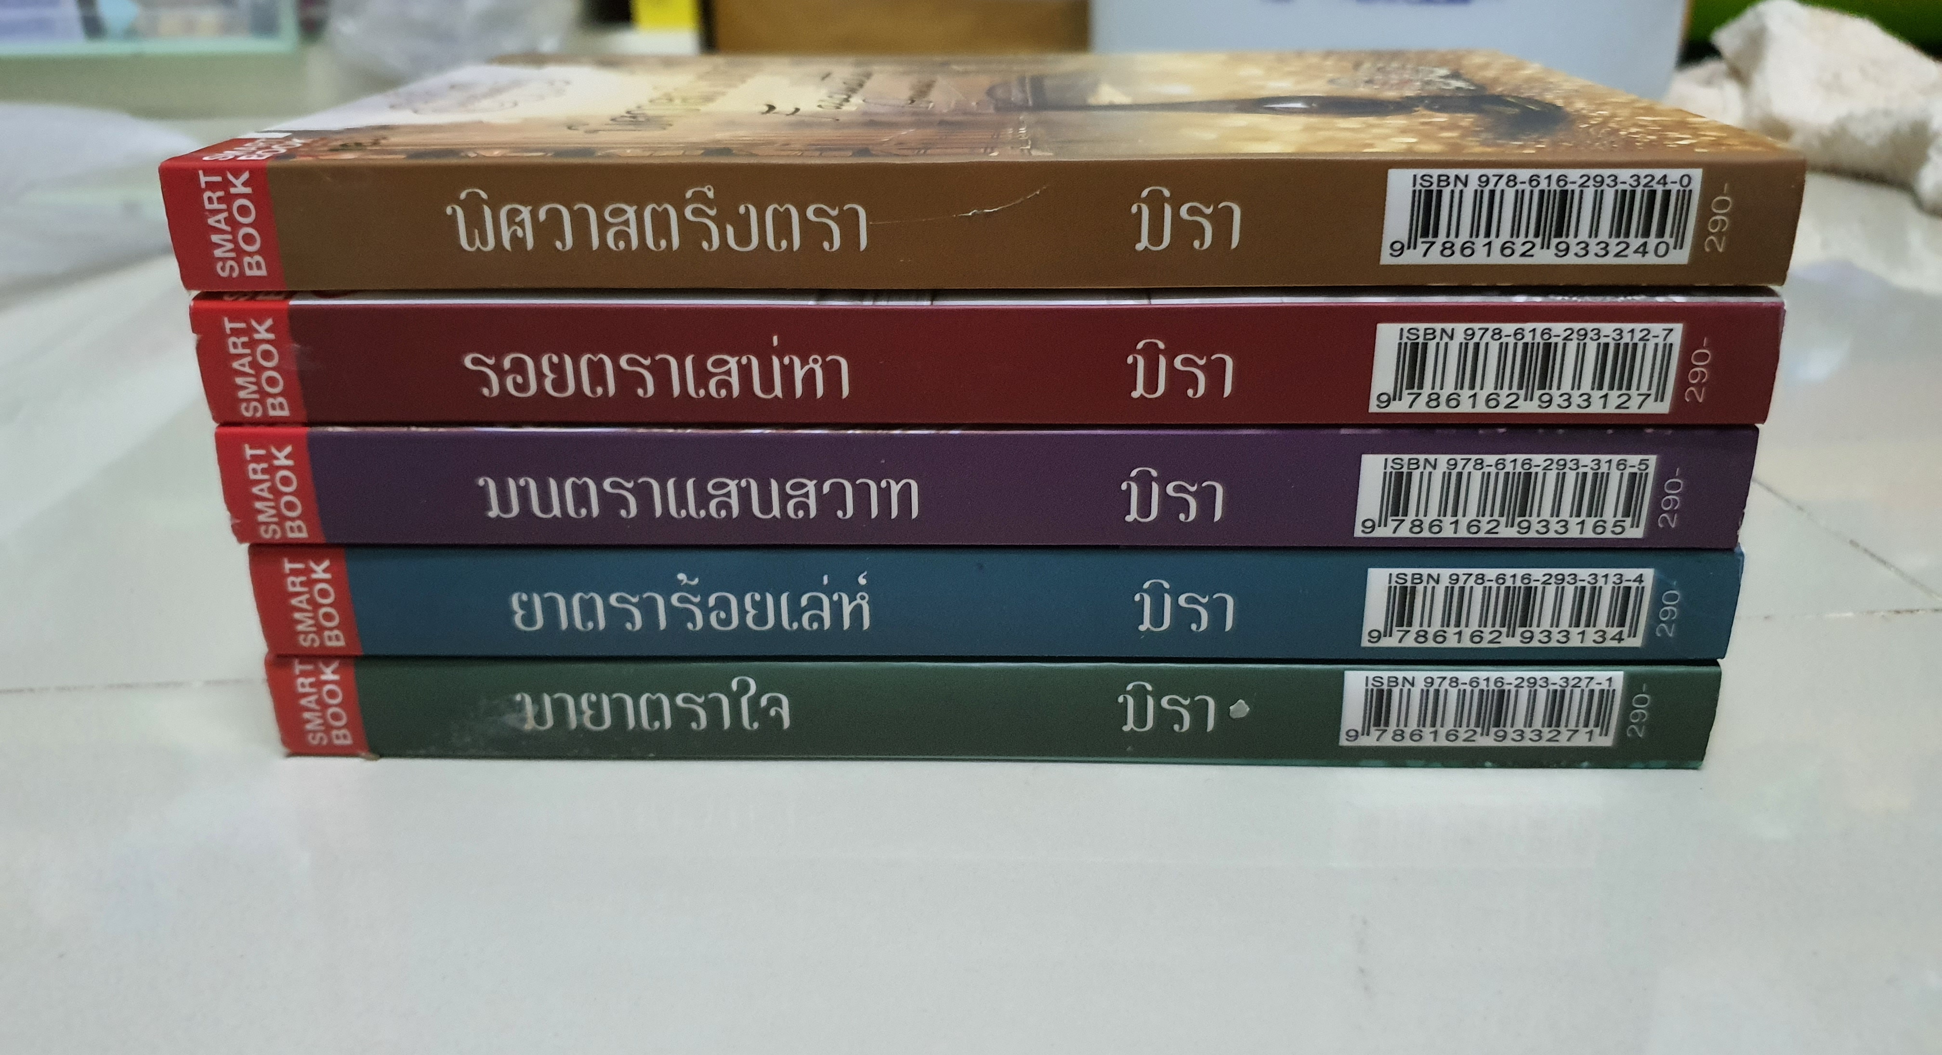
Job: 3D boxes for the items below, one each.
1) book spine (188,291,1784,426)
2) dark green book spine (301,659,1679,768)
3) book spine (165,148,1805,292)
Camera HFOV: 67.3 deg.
[{"bbox_3d":[0.003,-0.047,0.247,0.202,0.016,0.130,0,24,2],"label":"book spine"},{"bbox_3d":[0.004,0.000,0.265,0.202,0.016,0.130,0,24,2],"label":"dark green book spine"},{"bbox_3d":[0.002,-0.064,0.242,0.202,0.016,0.130,0,24,2],"label":"book spine"}]

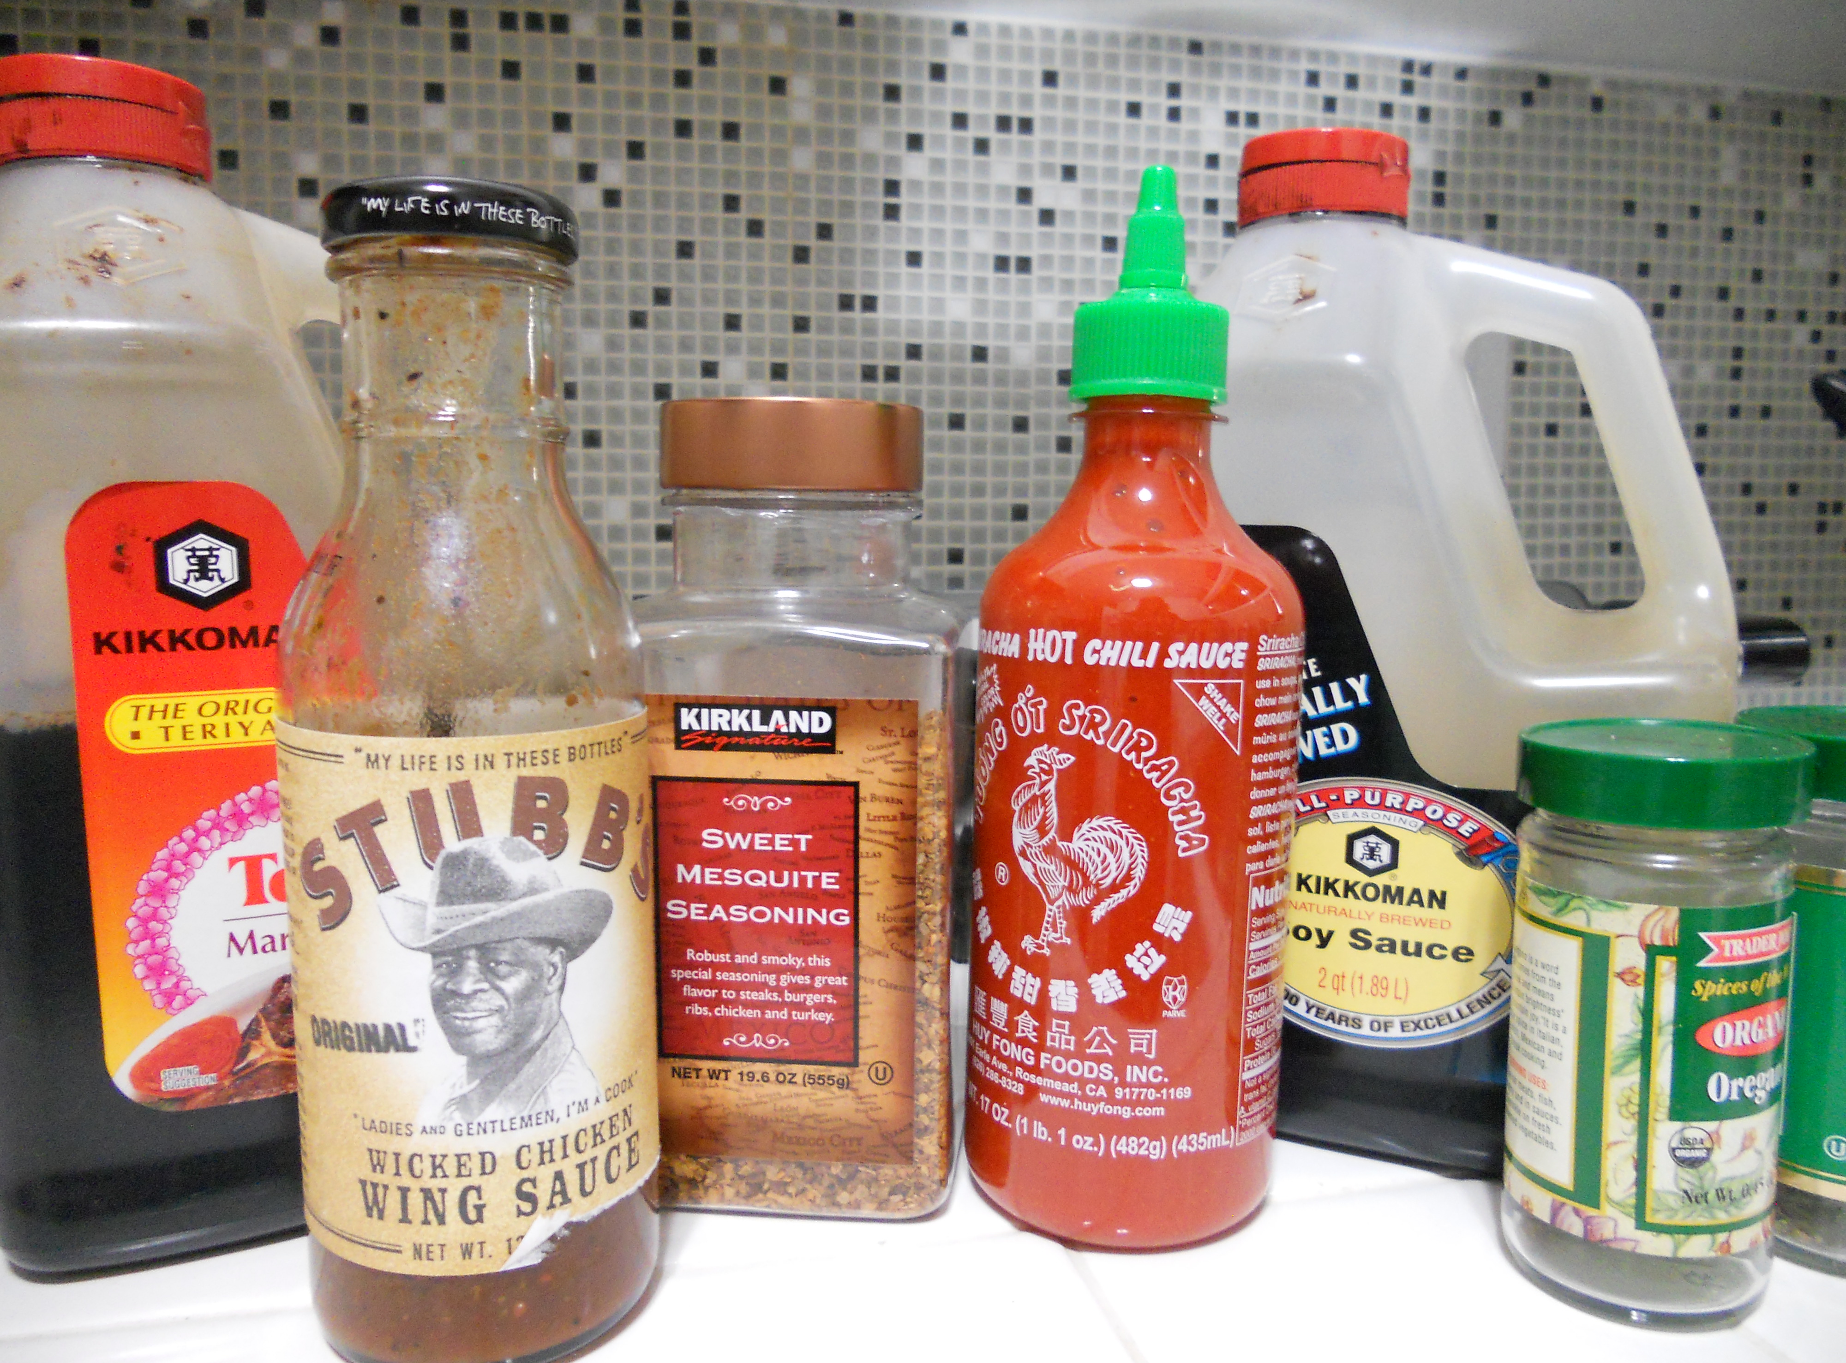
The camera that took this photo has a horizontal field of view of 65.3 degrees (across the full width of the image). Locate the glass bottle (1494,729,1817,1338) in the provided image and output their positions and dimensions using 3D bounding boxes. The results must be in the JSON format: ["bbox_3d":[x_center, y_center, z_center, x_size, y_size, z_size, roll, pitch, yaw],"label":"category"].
[{"bbox_3d":[0.143,0.064,0.285,0.051,0.107,0.051,0,7,0],"label":"glass bottle"}]

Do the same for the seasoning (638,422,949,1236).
[{"bbox_3d":[-0.027,0.025,0.327,0.067,0.172,0.065,1,7,4],"label":"seasoning"}]

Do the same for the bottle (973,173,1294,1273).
[{"bbox_3d":[0.046,0.003,0.313,0.069,0.220,0.069,4,8,28],"label":"bottle"}]

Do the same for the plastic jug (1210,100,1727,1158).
[{"bbox_3d":[0.127,-0.015,0.365,0.140,0.244,0.097,4,8,29],"label":"plastic jug"}]

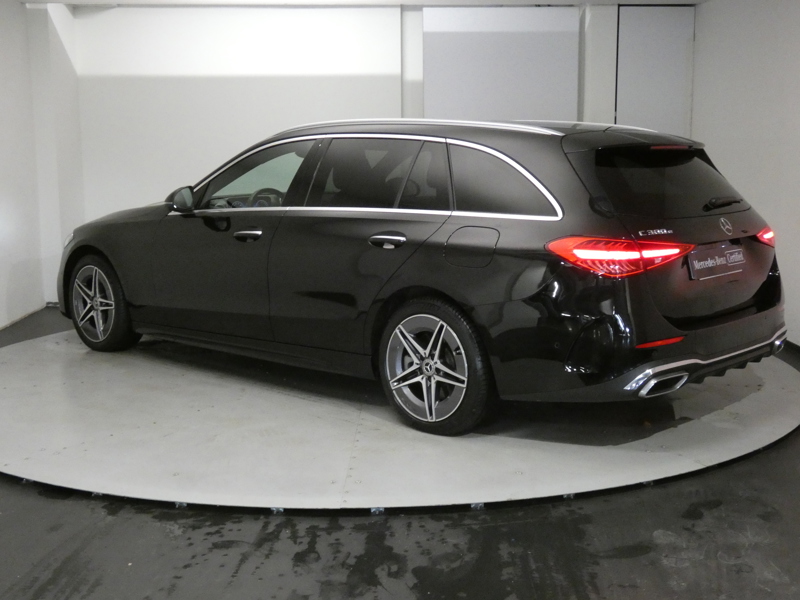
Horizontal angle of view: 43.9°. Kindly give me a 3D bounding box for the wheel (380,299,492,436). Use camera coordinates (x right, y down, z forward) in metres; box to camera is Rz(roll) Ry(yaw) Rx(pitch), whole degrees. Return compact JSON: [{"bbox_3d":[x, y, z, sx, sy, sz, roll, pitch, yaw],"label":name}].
[{"bbox_3d":[0.189,0.299,4.638,0.656,0.656,0.240,7,11,42],"label":"wheel"}]

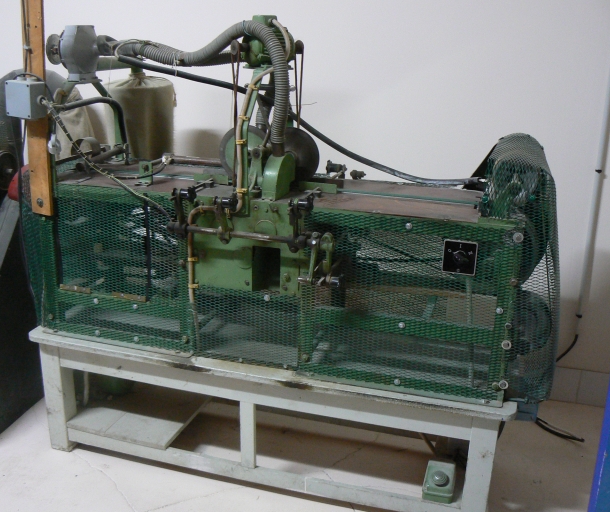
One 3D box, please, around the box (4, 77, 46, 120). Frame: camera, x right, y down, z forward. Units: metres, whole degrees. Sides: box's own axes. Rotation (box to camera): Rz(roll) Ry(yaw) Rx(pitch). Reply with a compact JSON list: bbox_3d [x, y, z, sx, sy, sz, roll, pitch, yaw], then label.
[{"bbox_3d":[-0.951,-0.540,2.425,0.108,0.128,0.075,7,16,17],"label":"box"}]

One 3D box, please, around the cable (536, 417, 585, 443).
[{"bbox_3d":[1.104,0.747,3.075,0.075,0.050,0.250,-9,19,-36],"label":"cable"}]

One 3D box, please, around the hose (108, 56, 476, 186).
[{"bbox_3d":[-0.079,-0.556,2.885,1.590,0.435,0.170,7,16,17],"label":"hose"}]

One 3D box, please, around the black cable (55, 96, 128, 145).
[{"bbox_3d":[-0.807,-0.513,2.776,0.220,0.230,0.620,7,16,17],"label":"black cable"}]

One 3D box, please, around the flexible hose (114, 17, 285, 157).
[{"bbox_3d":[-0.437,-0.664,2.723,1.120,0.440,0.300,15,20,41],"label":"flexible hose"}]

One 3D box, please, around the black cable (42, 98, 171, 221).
[{"bbox_3d":[-0.675,-0.326,2.400,0.490,0.380,0.100,7,16,17],"label":"black cable"}]

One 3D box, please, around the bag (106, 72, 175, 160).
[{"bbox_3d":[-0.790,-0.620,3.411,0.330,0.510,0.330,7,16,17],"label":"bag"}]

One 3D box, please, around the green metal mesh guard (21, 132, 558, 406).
[{"bbox_3d":[-0.060,-0.071,2.660,1.925,0.785,0.680,7,16,17],"label":"green metal mesh guard"}]

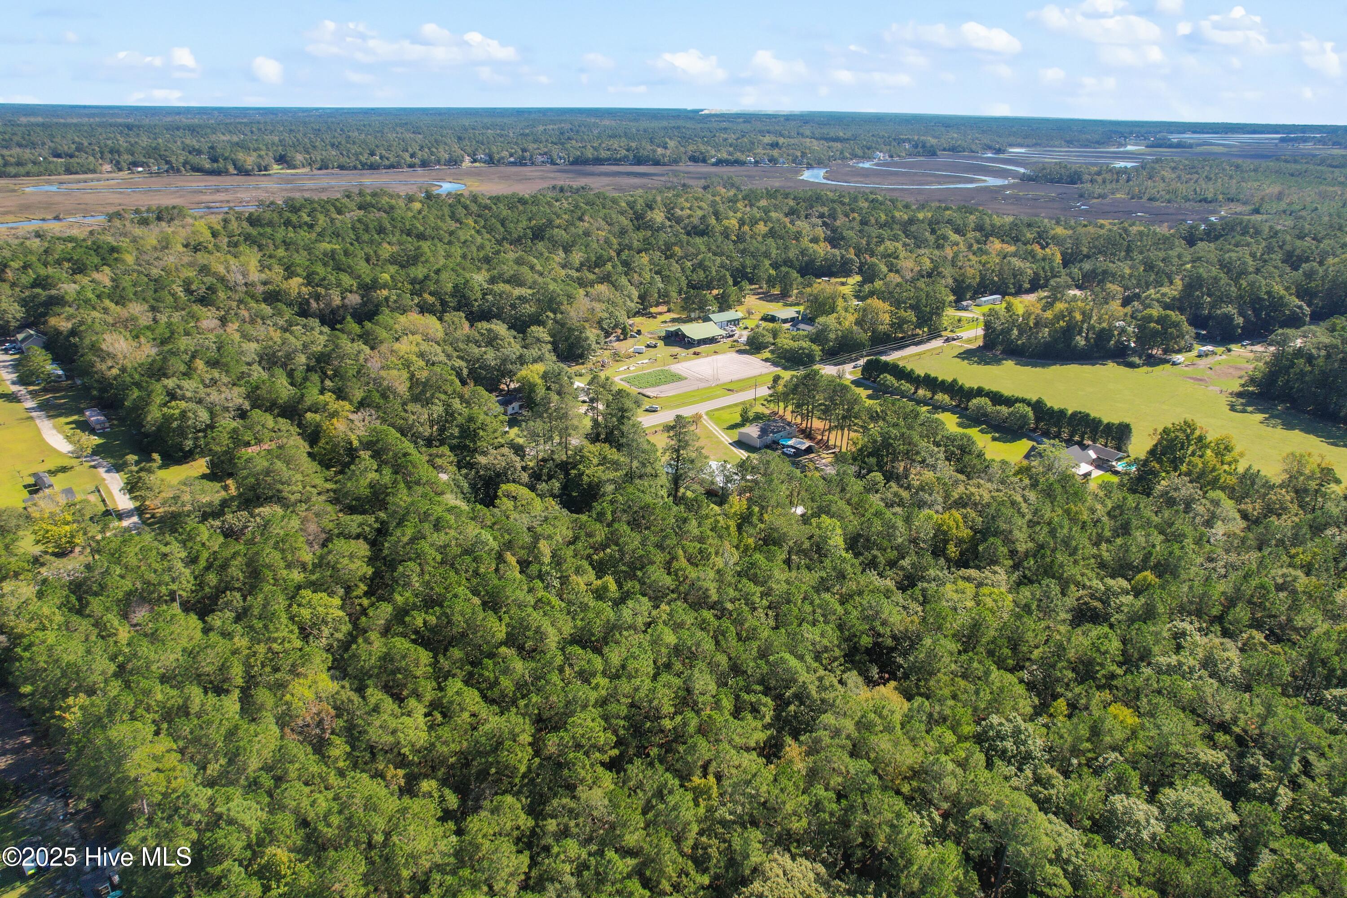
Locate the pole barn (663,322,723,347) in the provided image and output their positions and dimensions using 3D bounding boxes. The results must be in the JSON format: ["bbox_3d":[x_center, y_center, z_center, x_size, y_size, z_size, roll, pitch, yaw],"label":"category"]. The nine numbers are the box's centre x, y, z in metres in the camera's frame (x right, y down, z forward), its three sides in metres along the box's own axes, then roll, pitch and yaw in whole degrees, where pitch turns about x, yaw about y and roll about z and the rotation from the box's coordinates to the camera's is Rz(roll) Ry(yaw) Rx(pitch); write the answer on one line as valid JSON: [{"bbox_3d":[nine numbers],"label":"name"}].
[{"bbox_3d":[10.640,-52.660,368.790,19.000,6.060,20.210,-17,29,-36],"label":"pole barn"}]

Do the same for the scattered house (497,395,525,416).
[{"bbox_3d":[-55.540,-15.610,280.250,6.370,3.940,9.090,-18,29,-37],"label":"scattered house"}]

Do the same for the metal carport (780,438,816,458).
[{"bbox_3d":[39.213,-0.501,251.140,5.700,3.600,6.100,-20,30,-40],"label":"metal carport"}]

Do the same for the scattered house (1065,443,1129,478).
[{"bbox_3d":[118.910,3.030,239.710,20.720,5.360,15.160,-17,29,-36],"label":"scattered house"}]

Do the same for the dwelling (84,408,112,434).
[{"bbox_3d":[-182.870,-9.190,261.580,3.740,3.030,16.470,-19,30,-39],"label":"dwelling"}]

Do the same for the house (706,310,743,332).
[{"bbox_3d":[23.070,-62.980,395.330,17.480,5.050,11.320,-17,29,-36],"label":"house"}]

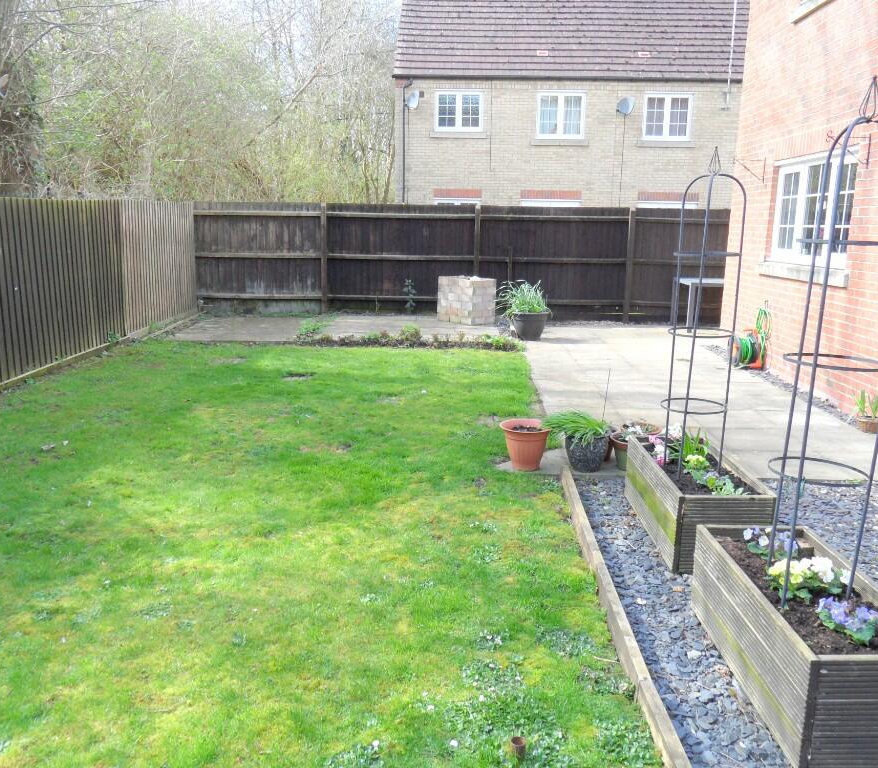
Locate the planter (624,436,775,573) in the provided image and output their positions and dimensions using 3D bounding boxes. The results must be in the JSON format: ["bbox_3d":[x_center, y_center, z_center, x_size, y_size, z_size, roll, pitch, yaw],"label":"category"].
[{"bbox_3d":[1.297,0.588,3.673,0.430,0.365,0.926,1,13,0],"label":"planter"}]

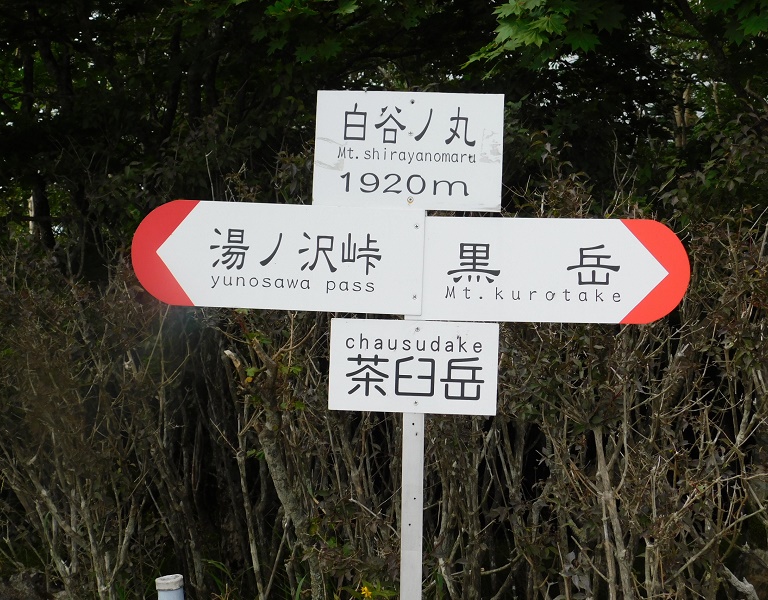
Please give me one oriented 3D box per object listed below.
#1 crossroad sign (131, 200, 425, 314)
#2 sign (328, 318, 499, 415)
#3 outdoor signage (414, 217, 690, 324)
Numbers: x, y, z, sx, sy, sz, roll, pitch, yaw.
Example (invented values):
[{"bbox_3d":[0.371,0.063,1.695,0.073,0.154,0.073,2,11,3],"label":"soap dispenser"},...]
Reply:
[{"bbox_3d":[-0.223,-0.091,2.188,0.614,0.223,0.015,2,0,2],"label":"crossroad sign"},{"bbox_3d":[0.062,0.139,2.178,0.352,0.195,0.015,2,0,2],"label":"sign"},{"bbox_3d":[0.343,-0.062,2.168,0.592,0.218,0.015,1,0,2],"label":"outdoor signage"}]

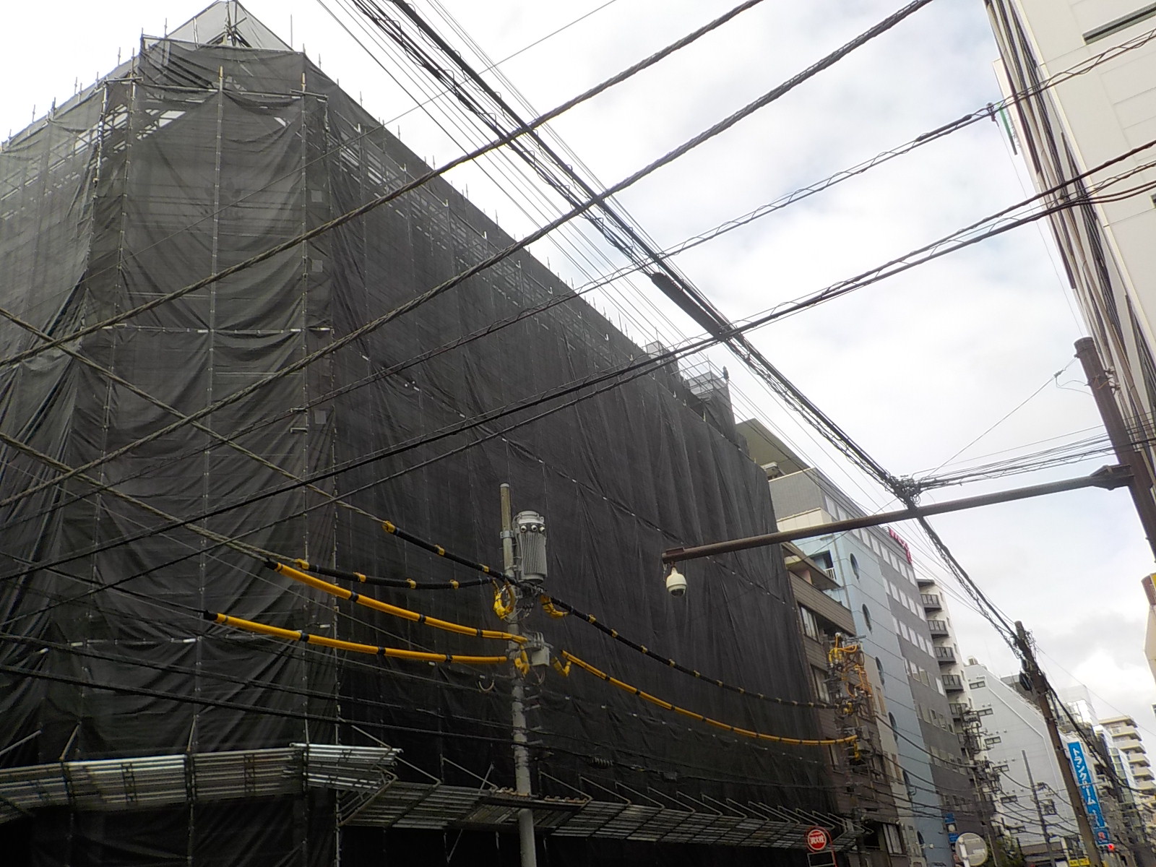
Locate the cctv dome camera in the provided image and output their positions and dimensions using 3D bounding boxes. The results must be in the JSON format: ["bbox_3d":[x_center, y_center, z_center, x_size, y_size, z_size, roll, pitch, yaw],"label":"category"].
[{"bbox_3d":[1.140,1.722,11.600,0.235,0.360,0.235,-9,-25,4],"label":"cctv dome camera"}]

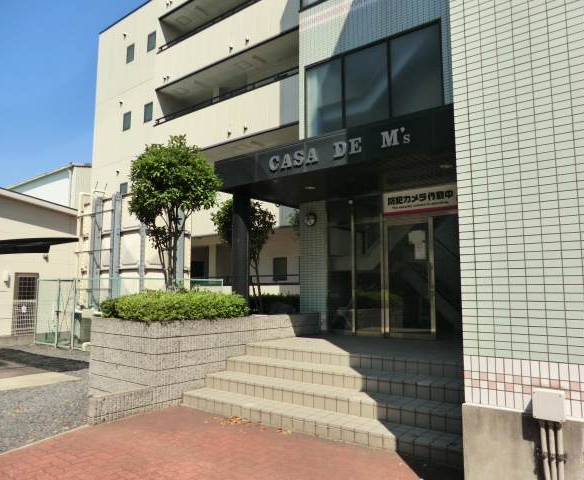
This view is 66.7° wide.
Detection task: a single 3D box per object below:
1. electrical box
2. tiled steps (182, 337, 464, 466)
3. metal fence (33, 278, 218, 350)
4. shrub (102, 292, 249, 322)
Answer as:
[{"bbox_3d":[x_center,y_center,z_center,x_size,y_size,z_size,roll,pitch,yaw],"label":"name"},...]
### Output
[{"bbox_3d":[1.468,0.938,2.530,0.159,0.163,0.070,-5,-9,37],"label":"electrical box"},{"bbox_3d":[1.048,1.835,5.941,3.840,0.700,3.170,-5,-9,37],"label":"tiled steps"},{"bbox_3d":[-4.723,2.096,12.947,4.180,1.820,3.350,-5,-9,37],"label":"metal fence"},{"bbox_3d":[-1.750,0.985,6.802,1.580,0.420,1.750,-5,-9,37],"label":"shrub"}]

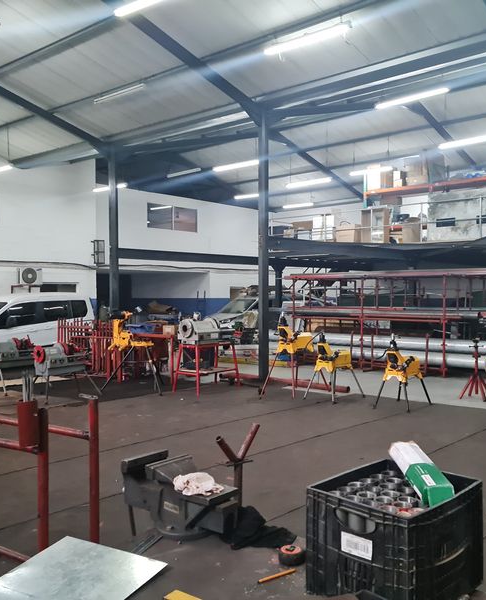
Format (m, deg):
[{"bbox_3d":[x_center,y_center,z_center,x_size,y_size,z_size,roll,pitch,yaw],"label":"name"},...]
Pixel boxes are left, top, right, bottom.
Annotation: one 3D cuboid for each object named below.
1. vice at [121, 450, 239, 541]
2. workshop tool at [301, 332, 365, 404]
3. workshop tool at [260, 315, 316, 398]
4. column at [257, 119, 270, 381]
[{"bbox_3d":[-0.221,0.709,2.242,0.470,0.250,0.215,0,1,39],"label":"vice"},{"bbox_3d":[1.520,1.090,10.485,0.650,1.120,0.900,0,1,41],"label":"workshop tool"},{"bbox_3d":[0.876,0.954,10.839,0.650,1.390,1.000,0,1,33],"label":"workshop tool"},{"bbox_3d":[0.400,-1.036,12.573,0.150,5.363,0.190,0,1,41],"label":"column"}]

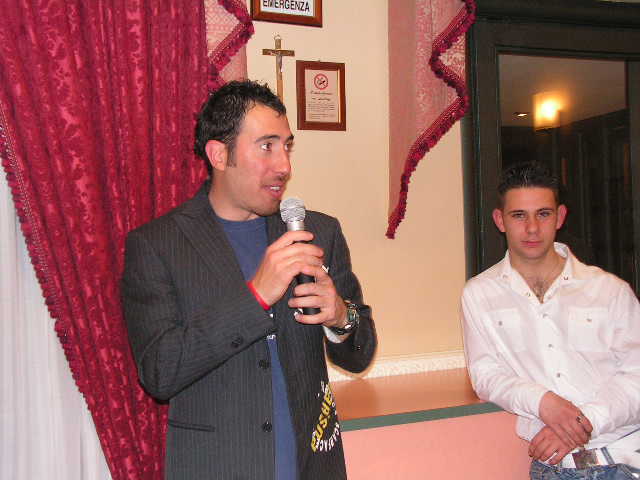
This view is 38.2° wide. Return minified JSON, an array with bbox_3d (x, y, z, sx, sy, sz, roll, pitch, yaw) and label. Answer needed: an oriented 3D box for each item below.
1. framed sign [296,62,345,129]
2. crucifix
[{"bbox_3d":[0.004,-0.407,2.620,0.142,0.192,0.018,-2,0,-26],"label":"framed sign"},{"bbox_3d":[-0.112,-0.460,2.561,0.097,0.212,0.020,-2,0,-26],"label":"crucifix"}]

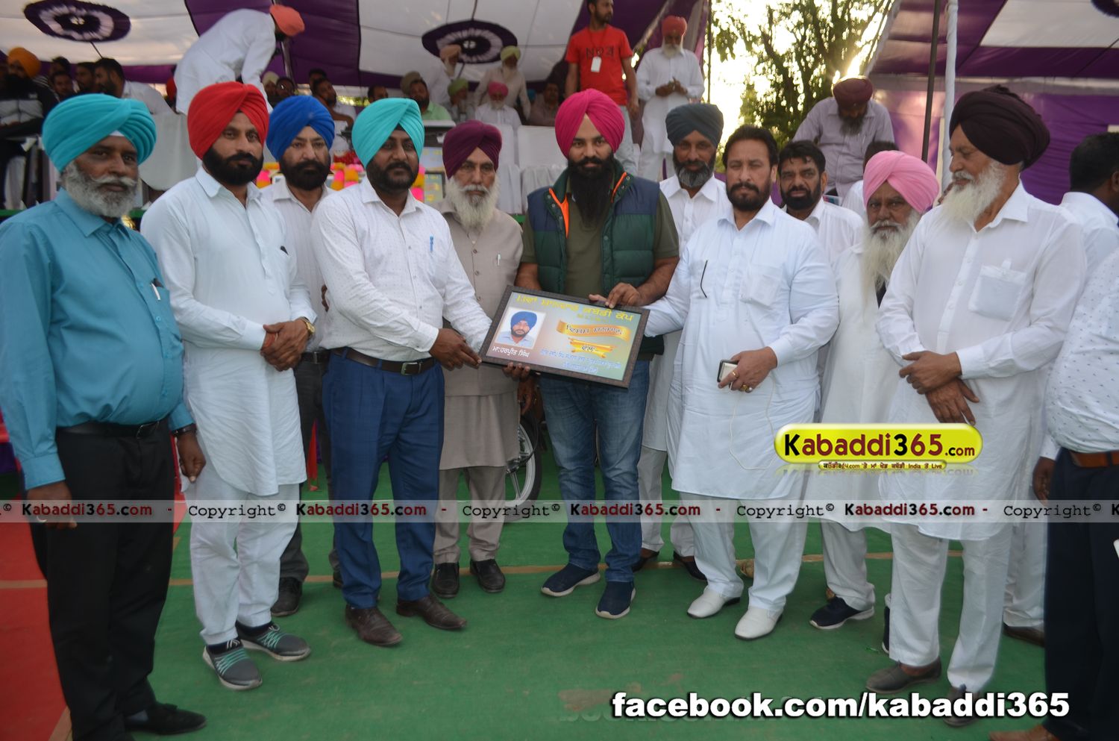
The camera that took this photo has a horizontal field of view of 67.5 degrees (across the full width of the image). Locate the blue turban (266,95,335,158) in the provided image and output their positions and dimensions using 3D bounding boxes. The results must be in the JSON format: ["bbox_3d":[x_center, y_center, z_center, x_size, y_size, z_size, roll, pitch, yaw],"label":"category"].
[{"bbox_3d":[-0.915,-0.860,2.947,0.230,0.210,0.265,-4,5,-26],"label":"blue turban"}]

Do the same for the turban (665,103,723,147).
[{"bbox_3d":[0.518,-0.940,3.210,0.215,0.165,0.250,2,6,9],"label":"turban"}]

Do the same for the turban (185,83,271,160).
[{"bbox_3d":[-0.983,-0.741,2.481,0.225,0.210,0.260,-7,7,-41],"label":"turban"}]

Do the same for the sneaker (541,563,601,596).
[{"bbox_3d":[0.054,0.800,3.325,0.280,0.100,0.100,-8,12,-43],"label":"sneaker"}]

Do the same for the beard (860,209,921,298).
[{"bbox_3d":[1.075,-0.378,2.720,0.190,0.290,0.150,9,14,37],"label":"beard"}]

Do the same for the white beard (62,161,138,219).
[{"bbox_3d":[-1.138,-0.448,2.070,0.130,0.145,0.155,7,11,36],"label":"white beard"}]

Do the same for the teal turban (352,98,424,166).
[{"bbox_3d":[-0.578,-0.807,2.830,0.220,0.220,0.265,-4,10,-27],"label":"teal turban"}]

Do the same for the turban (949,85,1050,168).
[{"bbox_3d":[1.227,-0.676,2.330,0.275,0.210,0.235,-1,11,-12],"label":"turban"}]

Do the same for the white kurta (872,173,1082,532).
[{"bbox_3d":[1.227,-0.046,2.476,0.500,0.970,0.410,10,13,41],"label":"white kurta"}]

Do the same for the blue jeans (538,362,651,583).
[{"bbox_3d":[0.129,0.352,3.199,0.400,0.910,0.320,3,10,14],"label":"blue jeans"}]

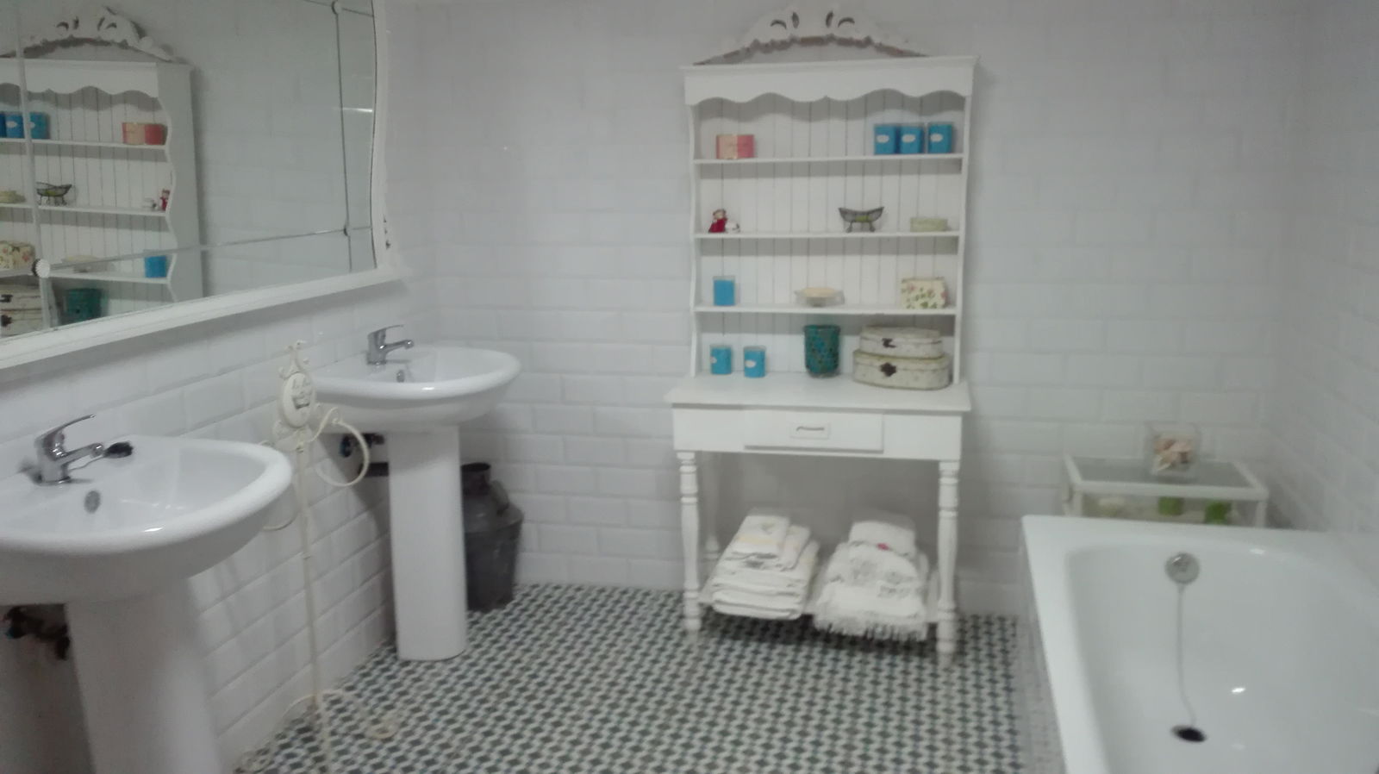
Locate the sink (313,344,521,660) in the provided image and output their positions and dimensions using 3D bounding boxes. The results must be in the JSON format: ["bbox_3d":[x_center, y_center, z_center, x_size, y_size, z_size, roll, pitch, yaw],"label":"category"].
[{"bbox_3d":[-0.661,0.359,2.727,0.510,0.865,0.620,2,12,14],"label":"sink"}]

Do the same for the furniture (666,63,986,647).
[{"bbox_3d":[0.369,-0.073,2.808,0.810,1.640,0.370,1,12,11],"label":"furniture"}]

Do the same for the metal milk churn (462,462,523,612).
[{"bbox_3d":[-0.679,0.480,3.172,0.270,0.455,0.270,2,12,14],"label":"metal milk churn"}]

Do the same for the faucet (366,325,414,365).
[{"bbox_3d":[-0.786,-0.116,2.629,0.140,0.115,0.052,2,12,14],"label":"faucet"}]

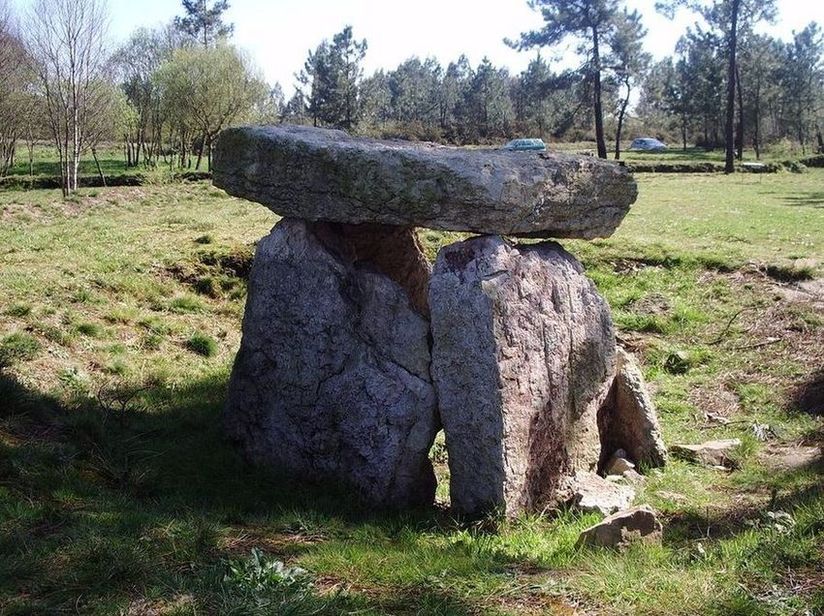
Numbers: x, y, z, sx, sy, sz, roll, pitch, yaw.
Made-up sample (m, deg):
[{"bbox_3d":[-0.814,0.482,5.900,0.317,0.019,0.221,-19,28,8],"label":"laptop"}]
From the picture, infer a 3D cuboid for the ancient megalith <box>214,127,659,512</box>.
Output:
[{"bbox_3d":[0.190,-0.060,5.980,2.600,2.080,1.900,0,10,0],"label":"ancient megalith"}]

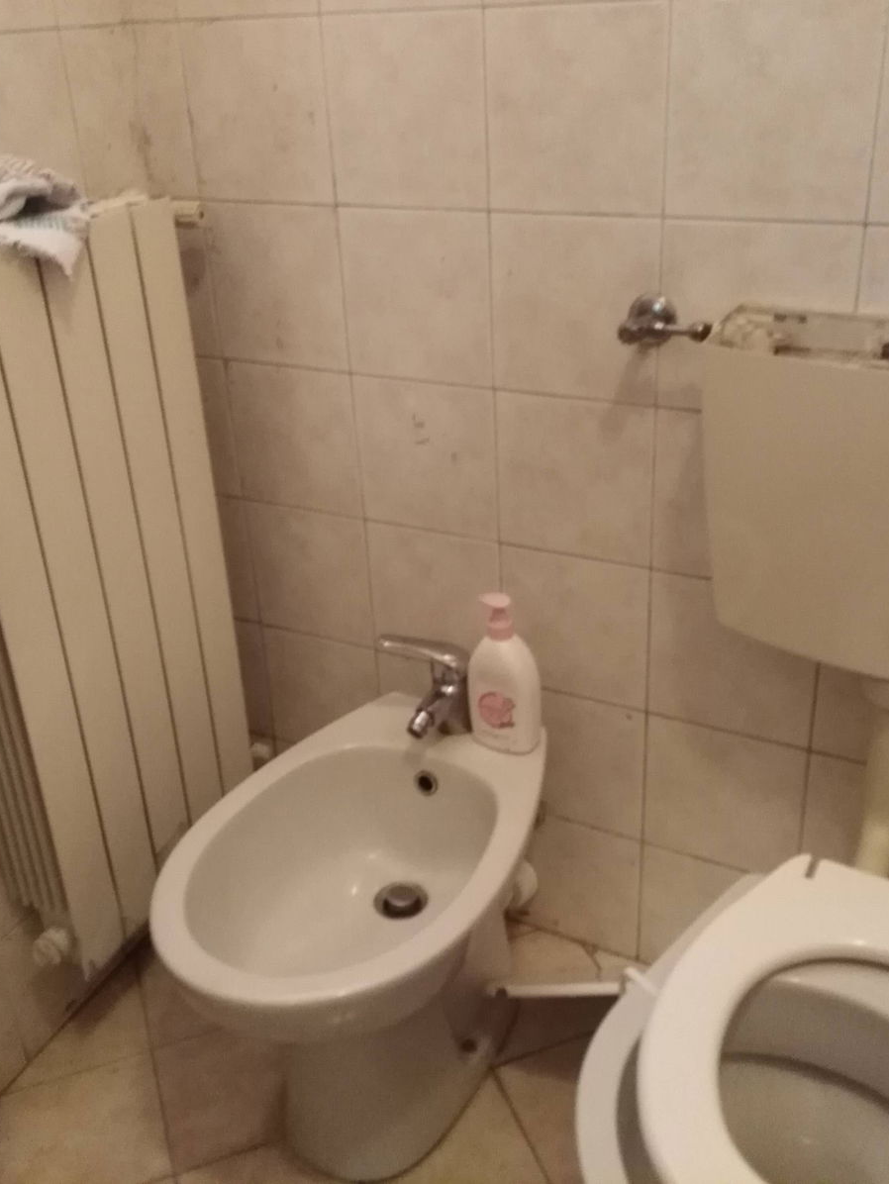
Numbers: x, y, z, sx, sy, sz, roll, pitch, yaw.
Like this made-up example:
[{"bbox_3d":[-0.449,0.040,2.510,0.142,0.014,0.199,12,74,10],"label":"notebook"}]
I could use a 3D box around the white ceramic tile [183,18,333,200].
[{"bbox_3d":[-0.217,-0.564,1.401,0.199,0.199,0.012,11,30,27],"label":"white ceramic tile"}]

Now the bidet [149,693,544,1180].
[{"bbox_3d":[-0.079,0.444,1.407,0.369,0.401,0.539,11,30,27],"label":"bidet"}]

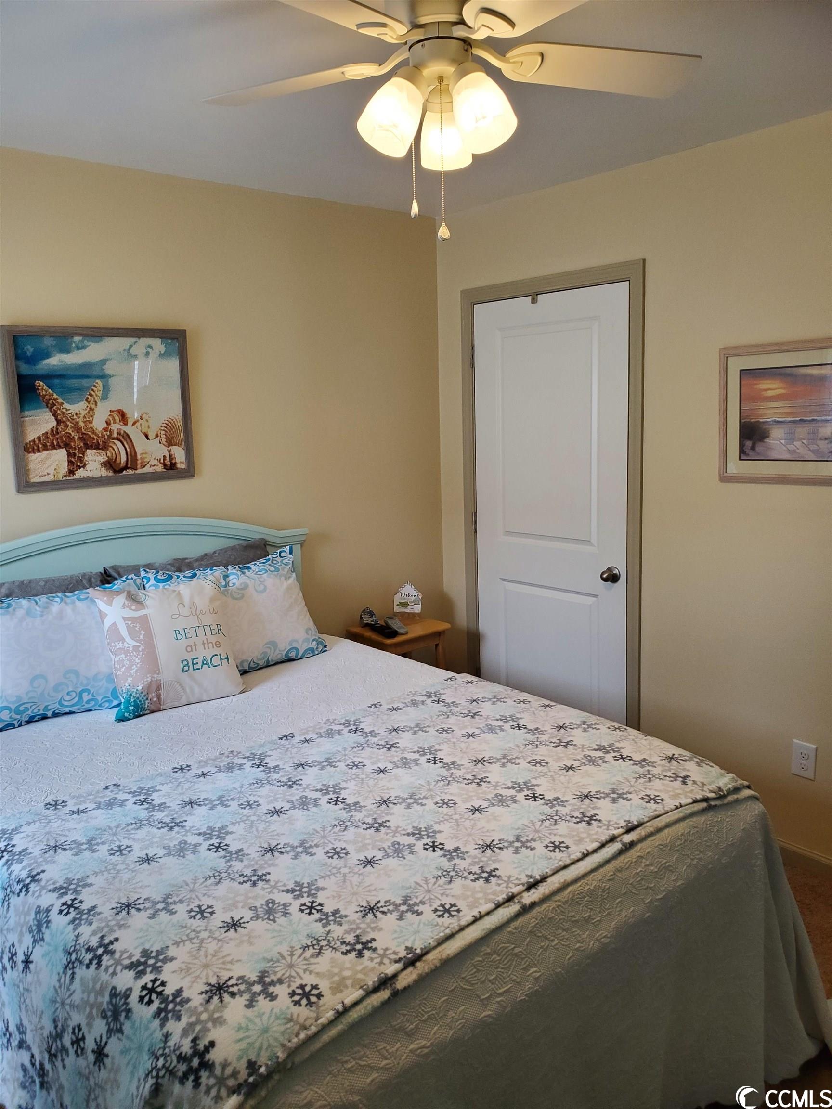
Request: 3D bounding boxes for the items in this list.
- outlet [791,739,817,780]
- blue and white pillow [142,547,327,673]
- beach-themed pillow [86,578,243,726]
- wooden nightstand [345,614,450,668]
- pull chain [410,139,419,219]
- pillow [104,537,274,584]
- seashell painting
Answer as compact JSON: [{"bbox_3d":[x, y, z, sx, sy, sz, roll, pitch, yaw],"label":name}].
[{"bbox_3d":[1.315,0.699,2.825,0.008,0.122,0.080,-11,14,-41],"label":"outlet"},{"bbox_3d":[-0.654,0.217,3.021,0.640,0.425,0.160,-11,-6,-41],"label":"blue and white pillow"},{"bbox_3d":[-0.785,0.282,2.676,0.420,0.415,0.130,-10,-6,-38],"label":"beach-themed pillow"},{"bbox_3d":[-0.070,0.656,3.658,0.362,0.693,0.335,-11,14,-41],"label":"wooden nightstand"},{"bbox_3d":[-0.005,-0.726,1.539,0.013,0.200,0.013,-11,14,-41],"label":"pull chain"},{"bbox_3d":[-0.776,0.203,3.024,0.640,0.430,0.140,-11,1,-41],"label":"pillow"},{"bbox_3d":[-1.056,-0.499,2.832,0.625,0.527,0.024,-11,14,-41],"label":"seashell painting"}]

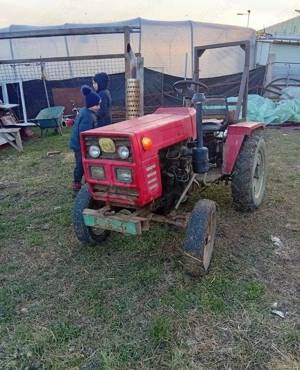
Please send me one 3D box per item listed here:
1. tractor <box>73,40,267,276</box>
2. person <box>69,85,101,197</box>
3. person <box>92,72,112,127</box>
[{"bbox_3d":[0.346,-0.486,2.971,1.270,1.840,2.450,12,23,27],"label":"tractor"},{"bbox_3d":[-0.764,-0.461,3.648,0.360,1.290,0.360,-2,20,-8],"label":"person"},{"bbox_3d":[-0.630,-0.803,4.395,0.290,1.430,0.380,5,21,11],"label":"person"}]

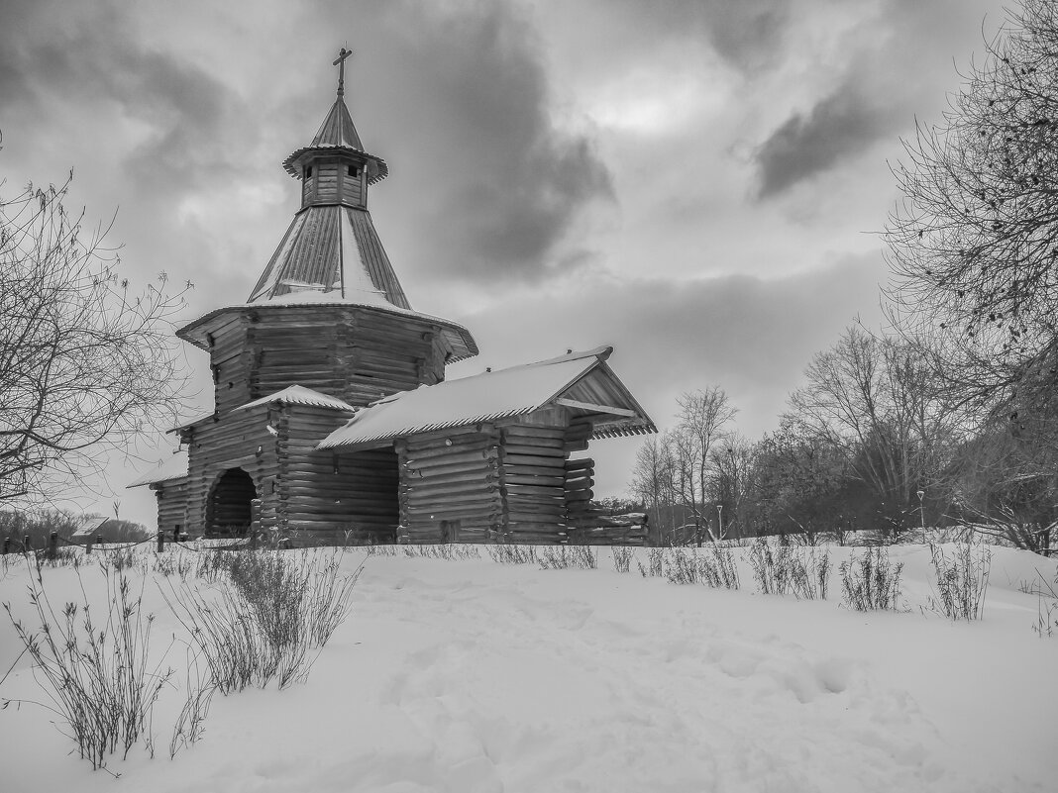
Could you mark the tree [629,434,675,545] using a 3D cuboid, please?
[{"bbox_3d":[8.952,6.963,63.740,3.390,8.370,3.220,-1,-10,0],"label":"tree"}]

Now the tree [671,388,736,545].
[{"bbox_3d":[12.521,5.163,63.034,4.820,11.680,4.570,-1,-10,0],"label":"tree"}]

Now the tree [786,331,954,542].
[{"bbox_3d":[25.979,2.678,66.487,13.550,16.580,11.510,-1,-10,0],"label":"tree"}]

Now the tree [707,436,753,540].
[{"bbox_3d":[15.268,7.037,65.742,3.500,8.030,3.330,-1,-10,0],"label":"tree"}]

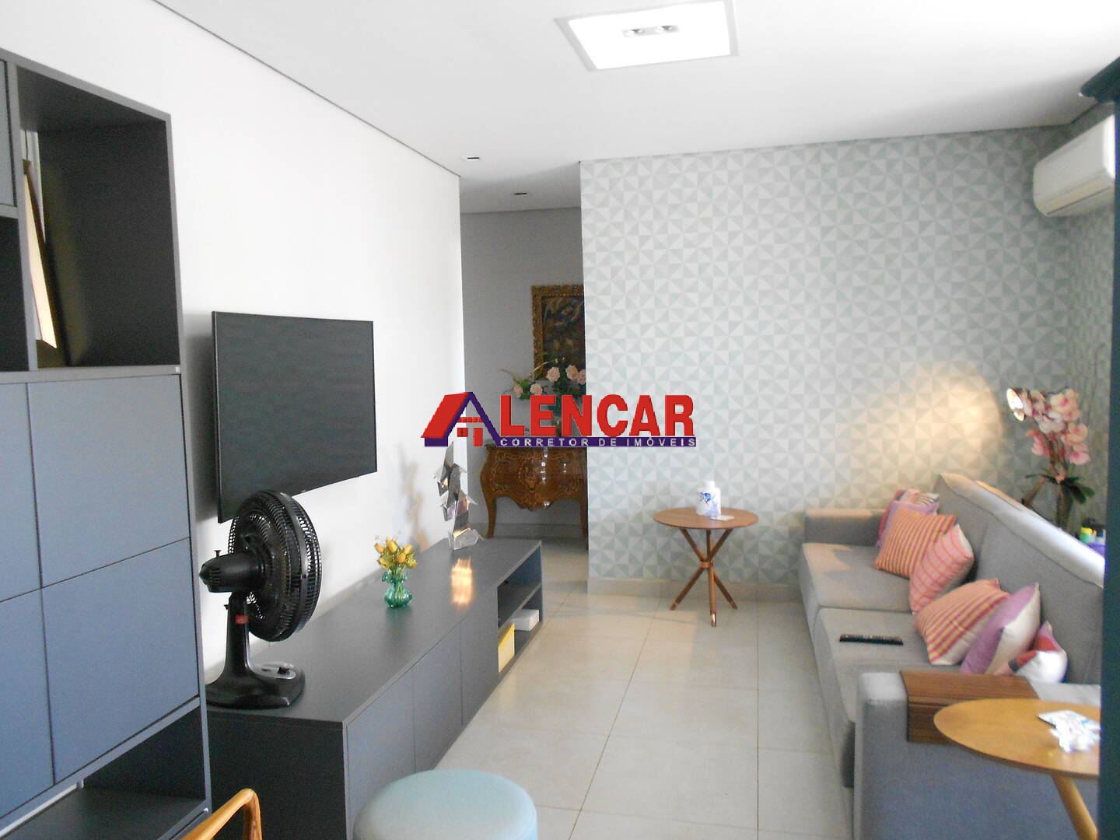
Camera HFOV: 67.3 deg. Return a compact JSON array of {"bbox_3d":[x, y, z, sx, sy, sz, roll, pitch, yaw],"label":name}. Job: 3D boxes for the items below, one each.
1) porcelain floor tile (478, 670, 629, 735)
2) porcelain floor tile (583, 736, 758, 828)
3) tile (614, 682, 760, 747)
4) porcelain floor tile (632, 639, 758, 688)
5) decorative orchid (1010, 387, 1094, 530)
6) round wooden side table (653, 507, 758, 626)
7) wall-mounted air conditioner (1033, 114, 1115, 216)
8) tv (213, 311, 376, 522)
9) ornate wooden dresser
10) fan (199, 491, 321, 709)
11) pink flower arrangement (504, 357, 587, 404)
[{"bbox_3d":[-0.020,1.282,3.817,0.595,0.010,0.595,0,4,13],"label":"porcelain floor tile"},{"bbox_3d":[0.426,1.325,3.105,0.595,0.010,0.595,0,4,13],"label":"porcelain floor tile"},{"bbox_3d":[0.560,1.280,3.683,0.595,0.010,0.595,0,4,13],"label":"tile"},{"bbox_3d":[0.693,1.236,4.261,0.595,0.010,0.595,0,4,13],"label":"porcelain floor tile"},{"bbox_3d":[2.441,0.198,4.183,0.381,0.740,0.360,0,4,13],"label":"decorative orchid"},{"bbox_3d":[0.873,0.876,5.028,0.616,0.589,0.616,0,4,13],"label":"round wooden side table"},{"bbox_3d":[2.574,-1.202,4.041,0.220,0.300,1.047,0,4,13],"label":"wall-mounted air conditioner"},{"bbox_3d":[-1.035,-0.056,3.440,0.052,0.715,1.230,0,4,13],"label":"tv"},{"bbox_3d":[-0.162,0.605,7.044,0.930,0.830,0.420,0,5,13],"label":"ornate wooden dresser"},{"bbox_3d":[-1.022,0.567,2.792,0.321,0.650,0.494,-5,6,-44],"label":"fan"},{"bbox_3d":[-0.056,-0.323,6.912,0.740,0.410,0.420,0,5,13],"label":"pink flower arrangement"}]

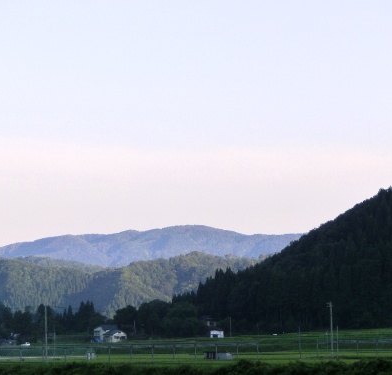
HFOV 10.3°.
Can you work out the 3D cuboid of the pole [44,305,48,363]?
[{"bbox_3d":[-25.360,24.970,370.000,0.340,10.000,0.340,-1,-4,0],"label":"pole"}]

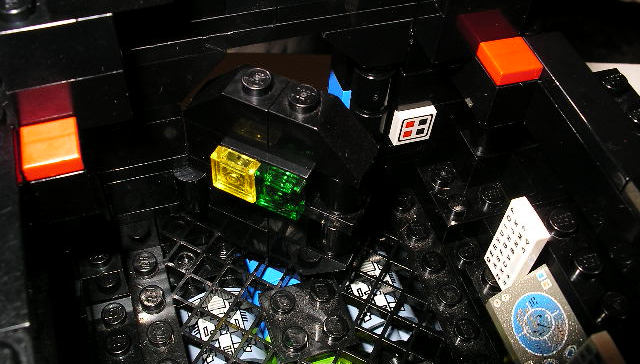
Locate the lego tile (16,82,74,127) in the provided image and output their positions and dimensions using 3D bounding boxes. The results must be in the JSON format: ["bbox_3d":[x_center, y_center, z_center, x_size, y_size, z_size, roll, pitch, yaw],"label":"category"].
[{"bbox_3d":[-0.042,-0.012,0.105,0.008,0.003,0.008,-13,54,-14],"label":"lego tile"}]

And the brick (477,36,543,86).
[{"bbox_3d":[0.033,-0.021,0.118,0.008,0.003,0.008,-13,54,-14],"label":"brick"}]

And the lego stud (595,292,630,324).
[{"bbox_3d":[0.047,0.020,0.110,0.005,0.002,0.005,2,52,-3],"label":"lego stud"}]

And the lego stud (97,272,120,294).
[{"bbox_3d":[-0.042,0.020,0.137,0.005,0.002,0.005,-13,54,-14],"label":"lego stud"}]

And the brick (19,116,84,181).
[{"bbox_3d":[-0.040,-0.005,0.102,0.008,0.003,0.008,-13,54,-14],"label":"brick"}]

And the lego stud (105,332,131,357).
[{"bbox_3d":[-0.037,0.031,0.127,0.005,0.002,0.005,-13,54,-14],"label":"lego stud"}]

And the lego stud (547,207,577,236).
[{"bbox_3d":[0.040,0.007,0.115,0.005,0.002,0.005,2,52,-3],"label":"lego stud"}]

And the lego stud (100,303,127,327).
[{"bbox_3d":[-0.040,0.026,0.132,0.005,0.002,0.005,-13,54,-14],"label":"lego stud"}]

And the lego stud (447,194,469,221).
[{"bbox_3d":[0.028,0.005,0.142,0.005,0.002,0.005,-13,54,-14],"label":"lego stud"}]

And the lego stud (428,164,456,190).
[{"bbox_3d":[0.027,-0.001,0.149,0.005,0.002,0.005,-13,54,-14],"label":"lego stud"}]

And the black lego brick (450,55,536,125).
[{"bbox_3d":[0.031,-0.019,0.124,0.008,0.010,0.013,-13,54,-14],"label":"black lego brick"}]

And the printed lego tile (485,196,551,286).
[{"bbox_3d":[0.031,0.010,0.111,0.003,0.016,0.008,-13,54,-14],"label":"printed lego tile"}]

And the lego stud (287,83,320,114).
[{"bbox_3d":[-0.002,-0.013,0.104,0.005,0.002,0.005,2,52,-3],"label":"lego stud"}]

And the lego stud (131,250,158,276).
[{"bbox_3d":[-0.035,0.016,0.136,0.005,0.002,0.005,-13,54,-14],"label":"lego stud"}]

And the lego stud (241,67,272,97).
[{"bbox_3d":[-0.010,-0.015,0.106,0.005,0.002,0.005,2,52,-3],"label":"lego stud"}]

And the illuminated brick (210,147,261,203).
[{"bbox_3d":[-0.014,-0.001,0.116,0.008,0.008,0.003,21,54,12],"label":"illuminated brick"}]

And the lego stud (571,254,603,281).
[{"bbox_3d":[0.045,0.014,0.114,0.005,0.002,0.005,2,52,-3],"label":"lego stud"}]

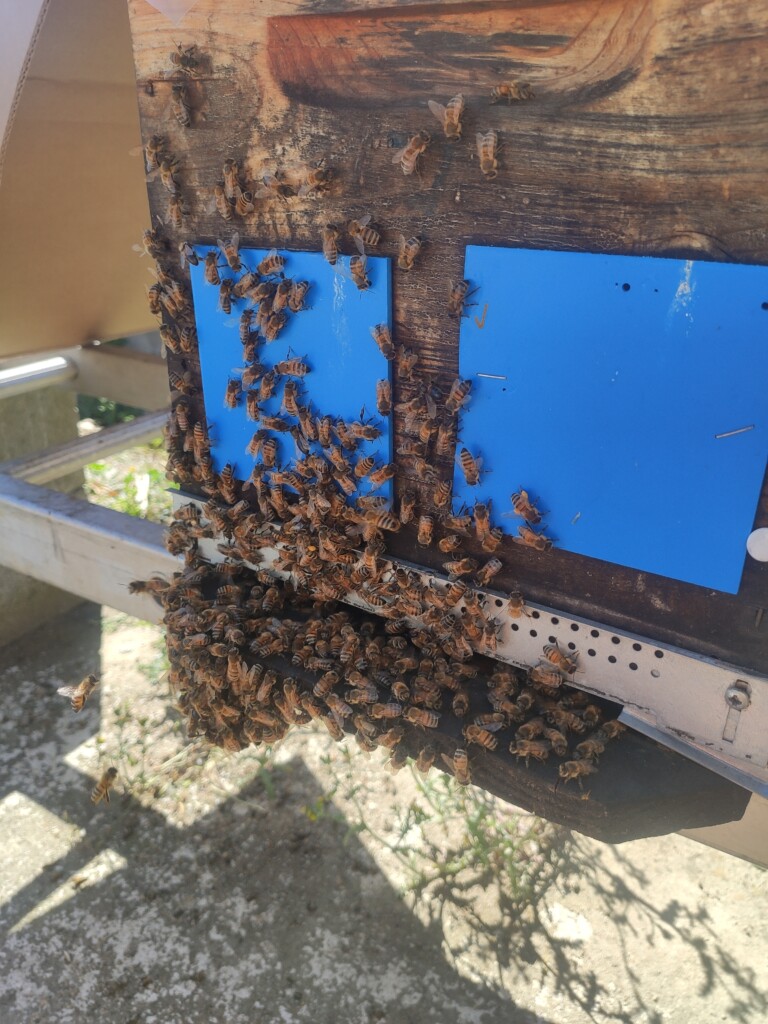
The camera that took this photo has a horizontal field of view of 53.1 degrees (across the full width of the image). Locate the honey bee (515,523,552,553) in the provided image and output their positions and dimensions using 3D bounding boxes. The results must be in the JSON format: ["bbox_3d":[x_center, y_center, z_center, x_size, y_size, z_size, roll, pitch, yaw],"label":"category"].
[{"bbox_3d":[0.054,0.010,0.274,0.013,0.007,0.005,23,31,25],"label":"honey bee"}]

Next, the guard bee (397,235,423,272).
[{"bbox_3d":[0.009,-0.086,0.258,0.007,0.013,0.005,36,37,17],"label":"guard bee"}]

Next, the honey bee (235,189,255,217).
[{"bbox_3d":[-0.051,-0.115,0.287,0.006,0.012,0.005,40,58,14],"label":"honey bee"}]

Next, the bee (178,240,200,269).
[{"bbox_3d":[-0.078,-0.104,0.310,0.007,0.012,0.005,-34,-1,40],"label":"bee"}]

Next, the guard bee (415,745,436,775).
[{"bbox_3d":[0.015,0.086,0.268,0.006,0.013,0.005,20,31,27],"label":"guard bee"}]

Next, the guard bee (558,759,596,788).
[{"bbox_3d":[0.066,0.088,0.264,0.013,0.005,0.006,-2,25,-5],"label":"guard bee"}]

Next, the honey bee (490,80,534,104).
[{"bbox_3d":[0.038,-0.123,0.226,0.013,0.005,0.006,18,72,30],"label":"honey bee"}]

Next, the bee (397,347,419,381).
[{"bbox_3d":[0.008,-0.053,0.273,0.007,0.012,0.005,24,33,25],"label":"bee"}]

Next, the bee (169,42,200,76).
[{"bbox_3d":[-0.074,-0.168,0.287,0.014,0.008,0.005,25,32,24],"label":"bee"}]

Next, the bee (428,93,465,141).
[{"bbox_3d":[0.020,-0.125,0.242,0.011,0.013,0.005,23,32,25],"label":"bee"}]

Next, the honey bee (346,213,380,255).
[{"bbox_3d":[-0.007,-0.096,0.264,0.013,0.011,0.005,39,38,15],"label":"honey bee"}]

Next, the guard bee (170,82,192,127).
[{"bbox_3d":[-0.077,-0.155,0.294,0.006,0.014,0.005,-2,18,35],"label":"guard bee"}]

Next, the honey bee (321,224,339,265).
[{"bbox_3d":[-0.019,-0.097,0.280,0.006,0.013,0.005,13,26,30],"label":"honey bee"}]

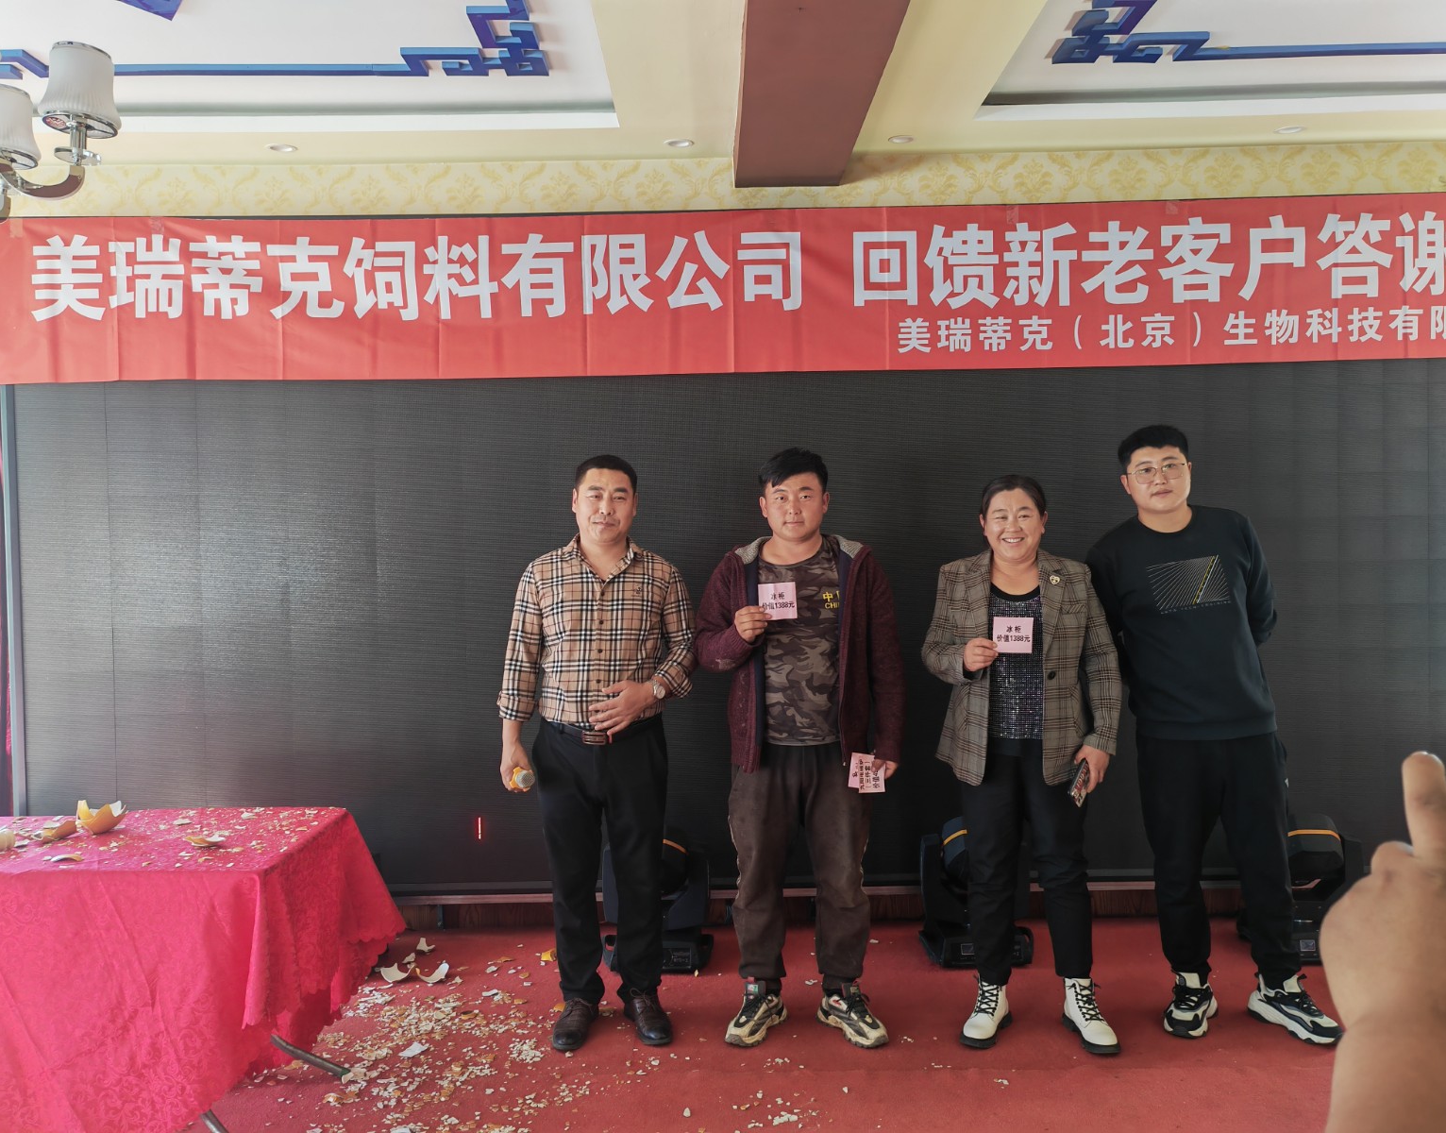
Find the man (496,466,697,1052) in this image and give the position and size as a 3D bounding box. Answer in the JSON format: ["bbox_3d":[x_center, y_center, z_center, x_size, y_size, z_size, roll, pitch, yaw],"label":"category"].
[{"bbox_3d":[-0.368,0.514,3.450,0.560,1.670,0.350,-1,2,3],"label":"man"}]

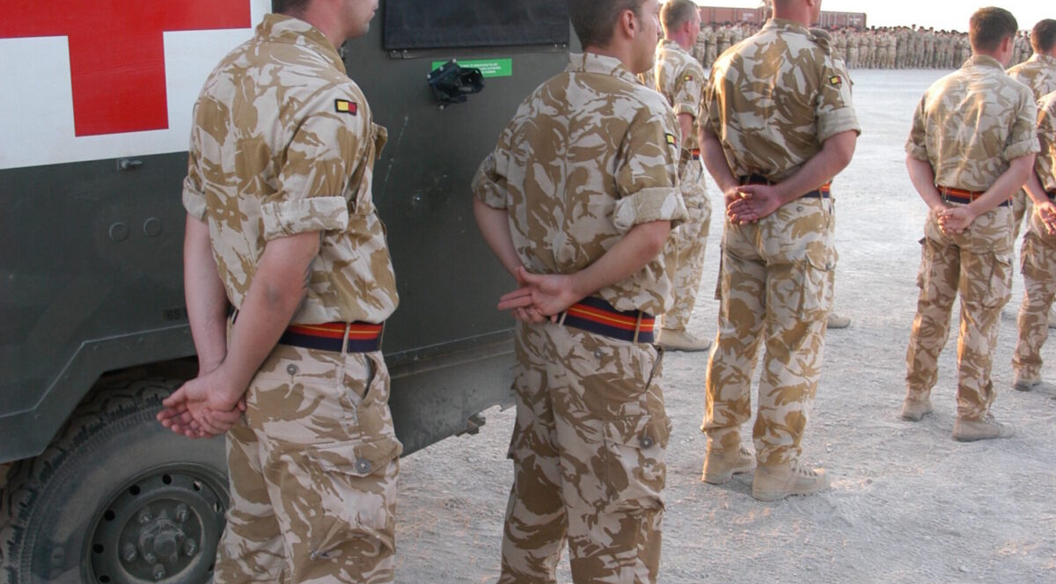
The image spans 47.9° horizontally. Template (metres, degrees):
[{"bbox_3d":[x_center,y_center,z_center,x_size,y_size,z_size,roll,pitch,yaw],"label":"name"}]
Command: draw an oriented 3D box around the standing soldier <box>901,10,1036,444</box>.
[{"bbox_3d":[1.806,-0.289,4.936,0.490,1.746,0.581,-7,14,-30],"label":"standing soldier"}]

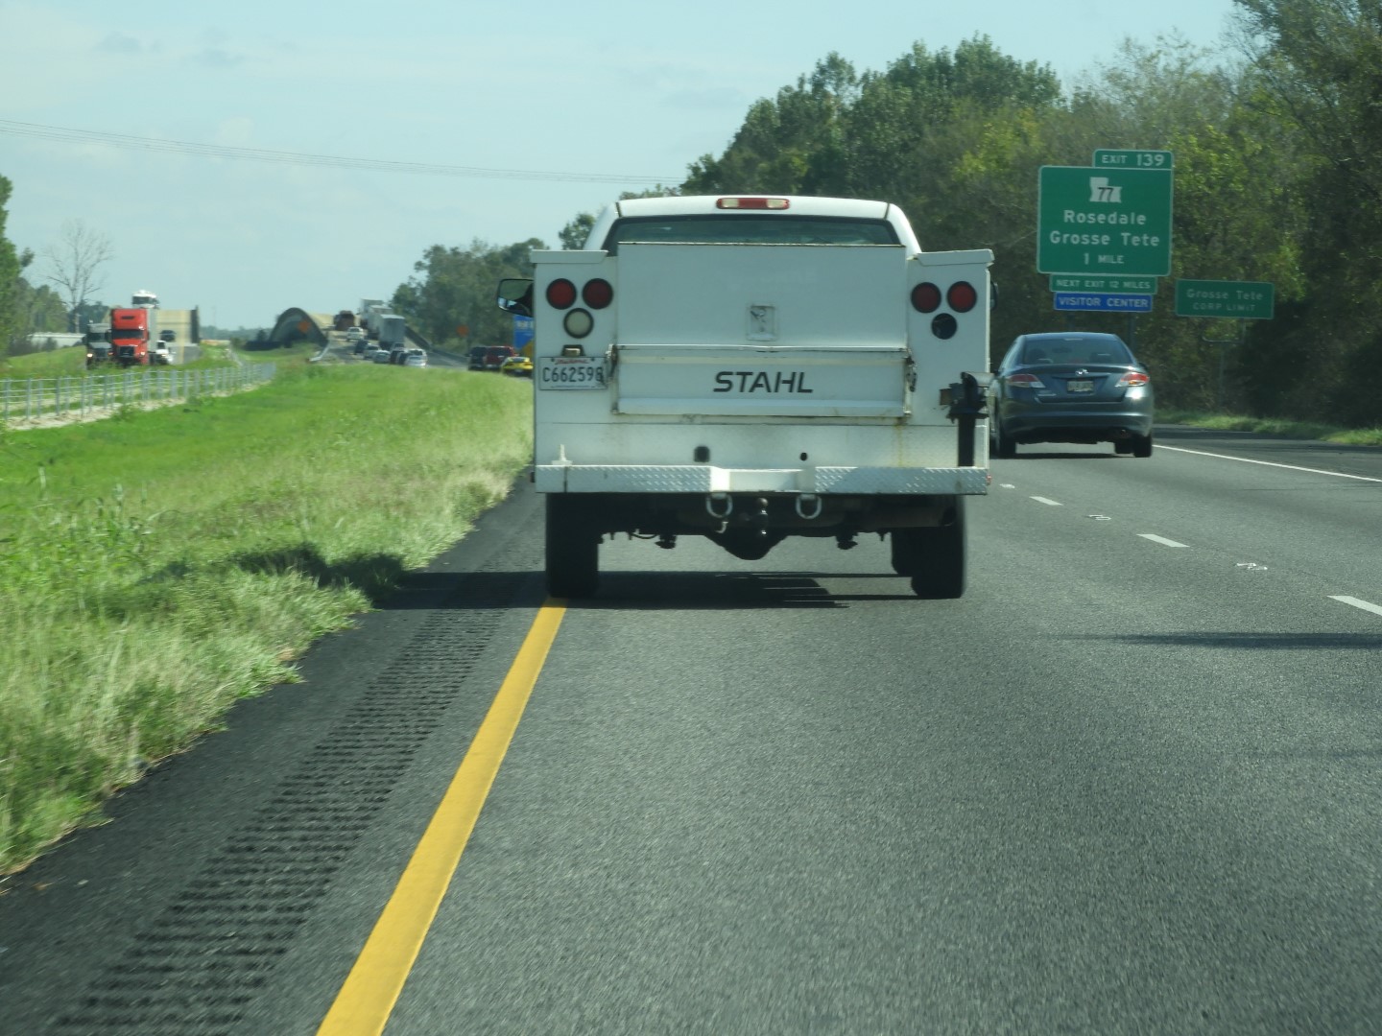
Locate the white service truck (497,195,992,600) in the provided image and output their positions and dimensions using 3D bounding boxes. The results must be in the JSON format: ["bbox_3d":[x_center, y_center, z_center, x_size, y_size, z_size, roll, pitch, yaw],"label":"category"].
[{"bbox_3d":[0.300,-0.640,33.350,2.250,1.950,5.850,0,1,0],"label":"white service truck"}]

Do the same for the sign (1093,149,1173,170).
[{"bbox_3d":[15.244,-12.370,234.000,2.740,0.630,0.060,2,1,2],"label":"sign"}]

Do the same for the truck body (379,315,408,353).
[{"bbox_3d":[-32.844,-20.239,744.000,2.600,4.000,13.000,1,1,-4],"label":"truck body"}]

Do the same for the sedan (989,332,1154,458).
[{"bbox_3d":[4.560,-1.470,81.700,1.860,1.470,4.900,0,1,0],"label":"sedan"}]

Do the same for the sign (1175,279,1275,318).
[{"bbox_3d":[13.373,-5.498,170.000,2.440,0.910,0.050,2,1,2],"label":"sign"}]

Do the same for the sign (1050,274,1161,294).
[{"bbox_3d":[14.231,-8.059,234.000,3.680,0.610,0.060,2,1,2],"label":"sign"}]

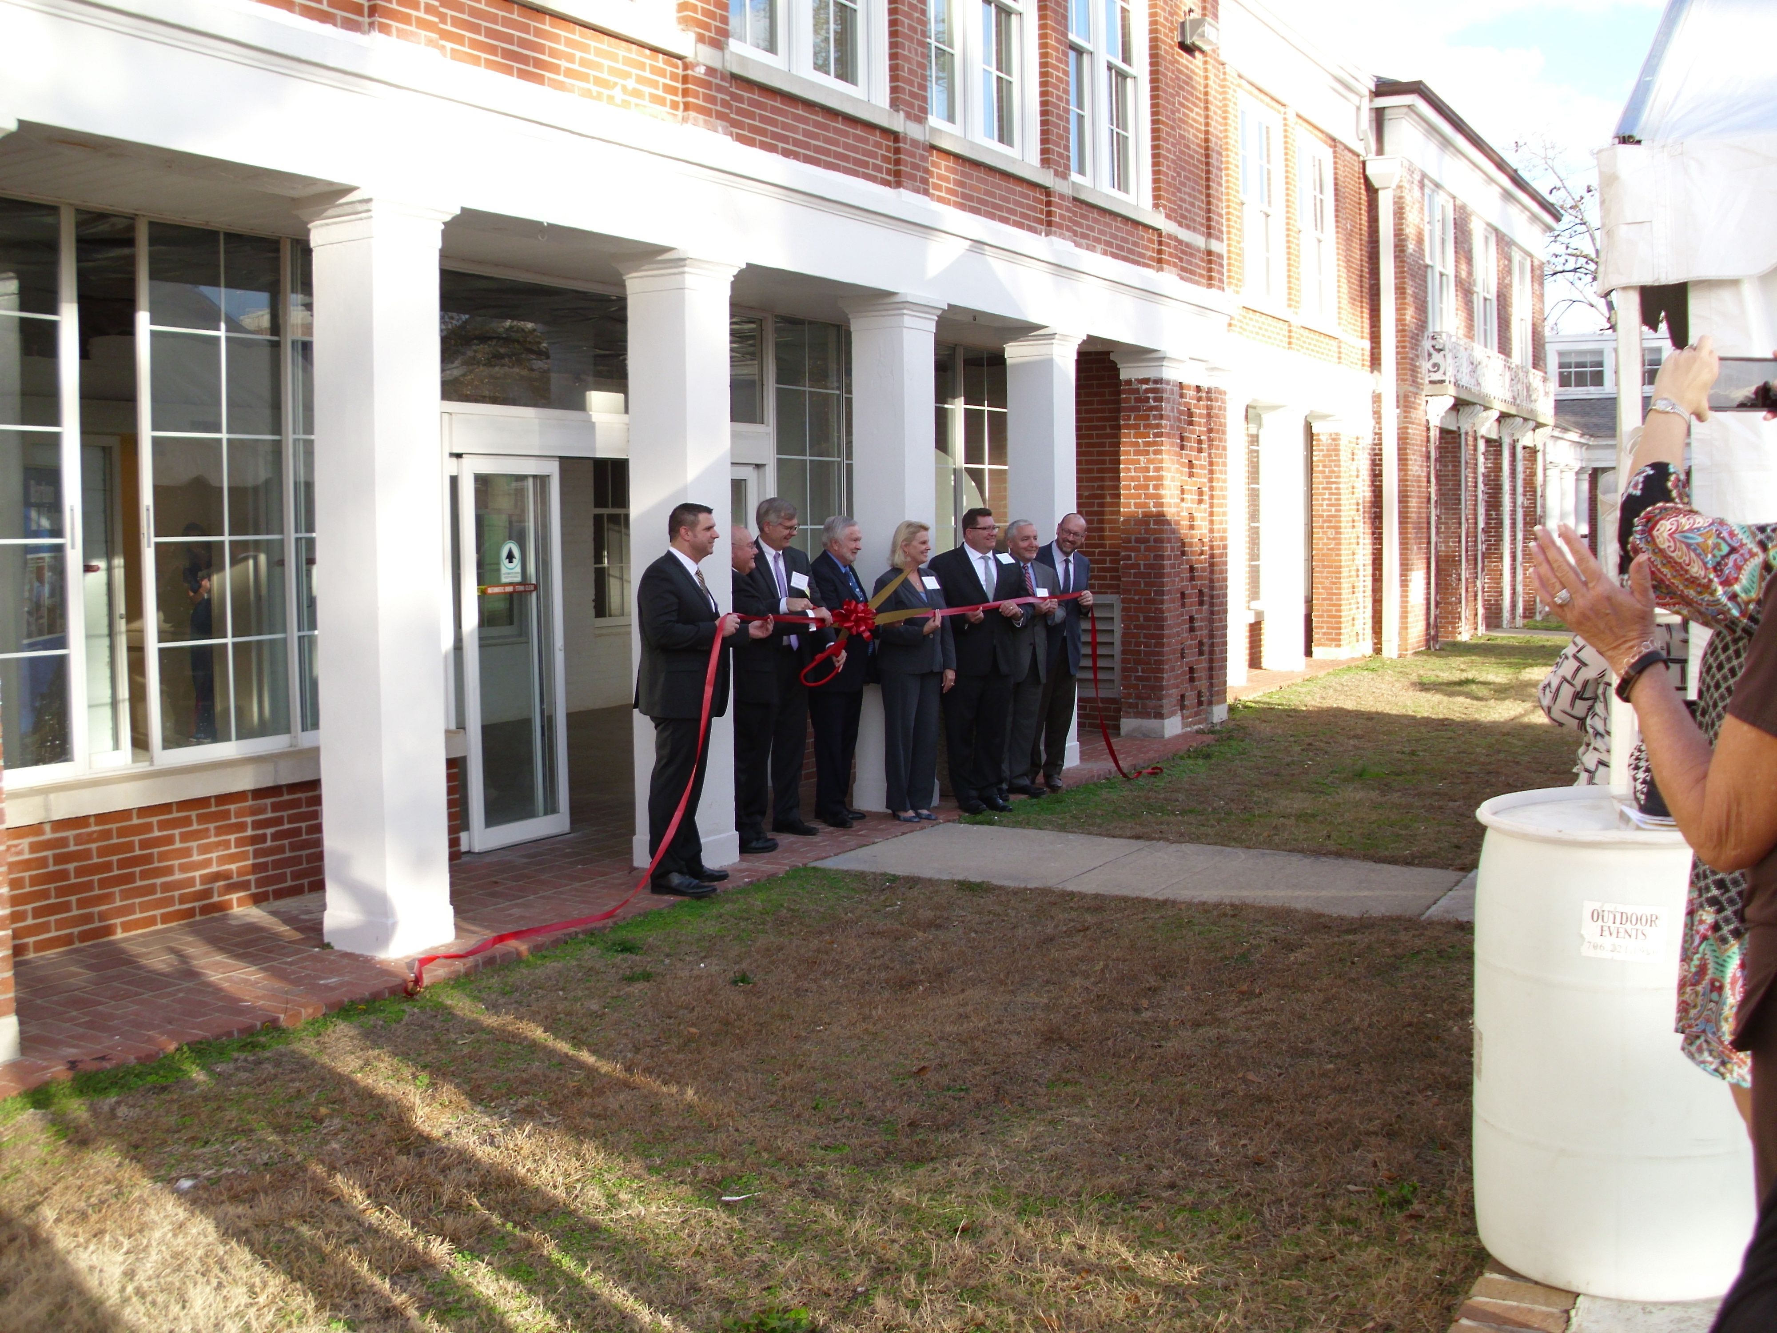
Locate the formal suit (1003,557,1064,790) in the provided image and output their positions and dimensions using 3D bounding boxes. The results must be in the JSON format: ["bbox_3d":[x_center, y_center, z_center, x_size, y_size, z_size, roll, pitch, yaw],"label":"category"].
[{"bbox_3d":[0.904,0.036,12.274,0.360,1.480,0.520,4,6,45],"label":"formal suit"}]

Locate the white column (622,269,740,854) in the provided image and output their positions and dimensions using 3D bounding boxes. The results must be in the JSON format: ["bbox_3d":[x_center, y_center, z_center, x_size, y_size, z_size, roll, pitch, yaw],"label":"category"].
[{"bbox_3d":[-1.016,-0.495,9.674,0.450,2.980,0.460,2,5,29],"label":"white column"}]

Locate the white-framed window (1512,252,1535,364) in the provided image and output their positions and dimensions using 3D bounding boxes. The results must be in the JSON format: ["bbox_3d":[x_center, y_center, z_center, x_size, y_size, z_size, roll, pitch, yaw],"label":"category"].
[{"bbox_3d":[10.758,-6.015,33.078,0.150,2.200,1.700,2,5,29],"label":"white-framed window"}]

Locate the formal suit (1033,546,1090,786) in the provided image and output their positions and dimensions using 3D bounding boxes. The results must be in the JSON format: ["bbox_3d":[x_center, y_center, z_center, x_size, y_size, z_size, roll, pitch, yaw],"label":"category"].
[{"bbox_3d":[1.073,-0.036,12.620,0.490,1.520,0.340,-2,5,-27],"label":"formal suit"}]

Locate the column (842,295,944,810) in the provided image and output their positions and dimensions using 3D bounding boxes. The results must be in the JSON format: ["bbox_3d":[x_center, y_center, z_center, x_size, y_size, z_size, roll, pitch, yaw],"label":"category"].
[{"bbox_3d":[0.034,-0.641,11.545,0.450,2.980,0.460,2,5,29],"label":"column"}]

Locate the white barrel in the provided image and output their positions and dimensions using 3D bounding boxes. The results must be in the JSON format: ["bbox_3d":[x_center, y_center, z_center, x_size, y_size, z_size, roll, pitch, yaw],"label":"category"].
[{"bbox_3d":[1.500,0.757,3.990,0.590,0.900,0.590,0,4,0],"label":"white barrel"}]

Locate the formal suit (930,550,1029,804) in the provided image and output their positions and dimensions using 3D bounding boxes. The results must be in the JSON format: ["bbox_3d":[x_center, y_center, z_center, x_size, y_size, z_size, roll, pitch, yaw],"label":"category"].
[{"bbox_3d":[0.537,0.035,11.619,0.370,1.560,0.570,4,6,45],"label":"formal suit"}]

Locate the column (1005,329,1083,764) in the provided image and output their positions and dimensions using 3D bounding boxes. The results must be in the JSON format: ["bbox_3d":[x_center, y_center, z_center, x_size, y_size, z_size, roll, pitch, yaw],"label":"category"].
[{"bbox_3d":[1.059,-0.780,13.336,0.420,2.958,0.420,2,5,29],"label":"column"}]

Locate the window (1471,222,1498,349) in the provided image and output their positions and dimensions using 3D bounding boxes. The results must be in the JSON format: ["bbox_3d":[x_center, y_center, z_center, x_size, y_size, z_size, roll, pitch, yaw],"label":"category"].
[{"bbox_3d":[8.748,-5.464,28.600,0.130,2.030,1.650,2,5,29],"label":"window"}]

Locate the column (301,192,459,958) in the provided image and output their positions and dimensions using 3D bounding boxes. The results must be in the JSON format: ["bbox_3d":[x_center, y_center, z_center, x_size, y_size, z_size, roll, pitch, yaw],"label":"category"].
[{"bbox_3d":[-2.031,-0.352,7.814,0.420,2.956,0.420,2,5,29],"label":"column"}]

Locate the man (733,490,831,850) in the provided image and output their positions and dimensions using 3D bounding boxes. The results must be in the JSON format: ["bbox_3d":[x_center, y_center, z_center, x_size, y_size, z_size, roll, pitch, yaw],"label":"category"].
[{"bbox_3d":[-0.557,0.001,10.640,0.560,1.840,0.420,-3,5,-35],"label":"man"}]

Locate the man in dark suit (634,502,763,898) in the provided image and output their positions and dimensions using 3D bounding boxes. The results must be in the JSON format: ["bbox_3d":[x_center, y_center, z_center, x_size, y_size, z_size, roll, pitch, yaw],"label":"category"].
[{"bbox_3d":[-0.881,0.141,8.998,0.460,1.785,0.520,1,4,16],"label":"man in dark suit"}]

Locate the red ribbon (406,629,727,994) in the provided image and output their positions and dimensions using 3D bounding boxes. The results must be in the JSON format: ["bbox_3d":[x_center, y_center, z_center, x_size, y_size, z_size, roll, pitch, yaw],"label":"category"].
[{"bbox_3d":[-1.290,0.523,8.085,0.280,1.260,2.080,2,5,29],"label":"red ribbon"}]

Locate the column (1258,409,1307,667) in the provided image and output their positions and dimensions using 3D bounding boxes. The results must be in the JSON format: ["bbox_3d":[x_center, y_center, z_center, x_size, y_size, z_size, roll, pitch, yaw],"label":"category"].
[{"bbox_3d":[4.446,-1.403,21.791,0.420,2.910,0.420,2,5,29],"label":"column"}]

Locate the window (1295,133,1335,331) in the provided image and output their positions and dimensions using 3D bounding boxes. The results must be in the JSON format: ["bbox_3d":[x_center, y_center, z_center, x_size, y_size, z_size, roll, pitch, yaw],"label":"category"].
[{"bbox_3d":[5.063,-5.096,23.100,0.130,2.200,1.560,2,5,29],"label":"window"}]

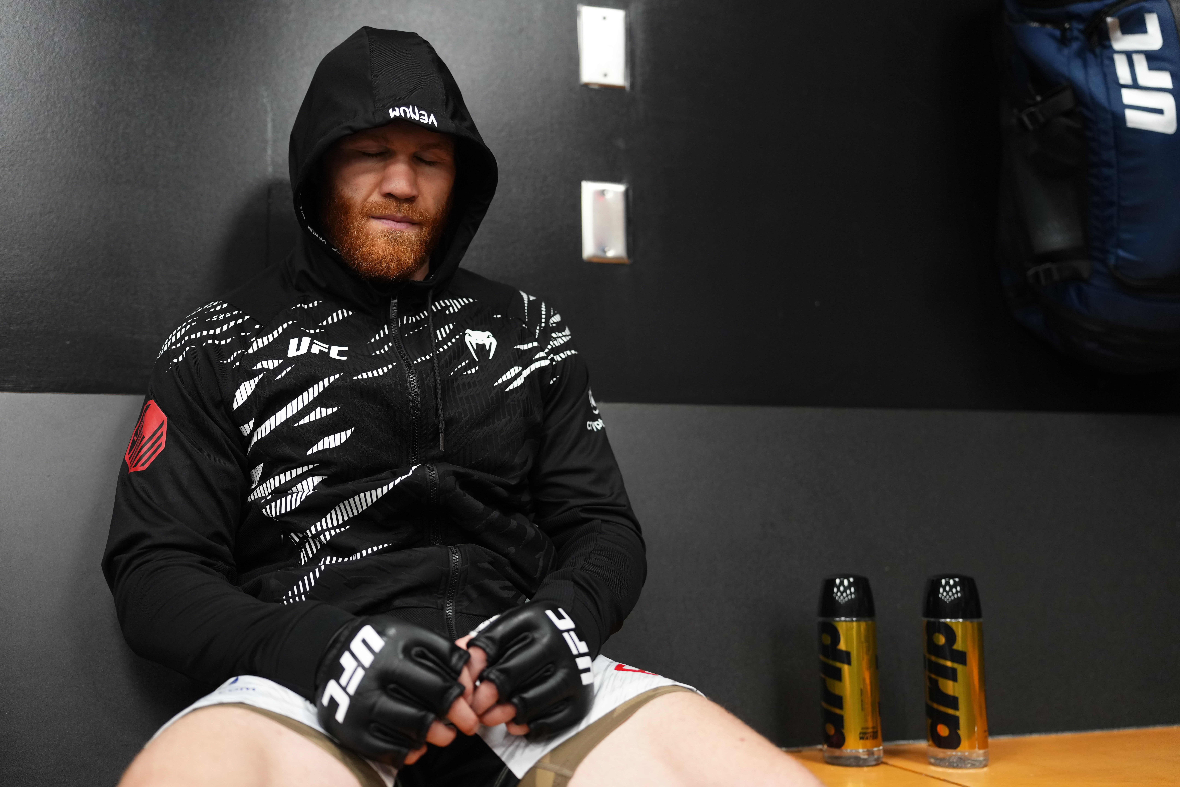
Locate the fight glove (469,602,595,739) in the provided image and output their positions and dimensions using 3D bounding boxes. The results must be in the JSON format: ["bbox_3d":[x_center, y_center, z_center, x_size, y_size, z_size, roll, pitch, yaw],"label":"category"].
[{"bbox_3d":[-0.056,0.276,1.400,0.150,0.120,0.082,-37,-20,-30],"label":"fight glove"}]

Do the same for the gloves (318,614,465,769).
[{"bbox_3d":[-0.190,0.282,1.340,0.150,0.120,0.082,35,-18,12],"label":"gloves"}]

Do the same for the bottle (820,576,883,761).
[{"bbox_3d":[0.346,0.367,1.882,0.078,0.243,0.078,-1,-6,0],"label":"bottle"}]

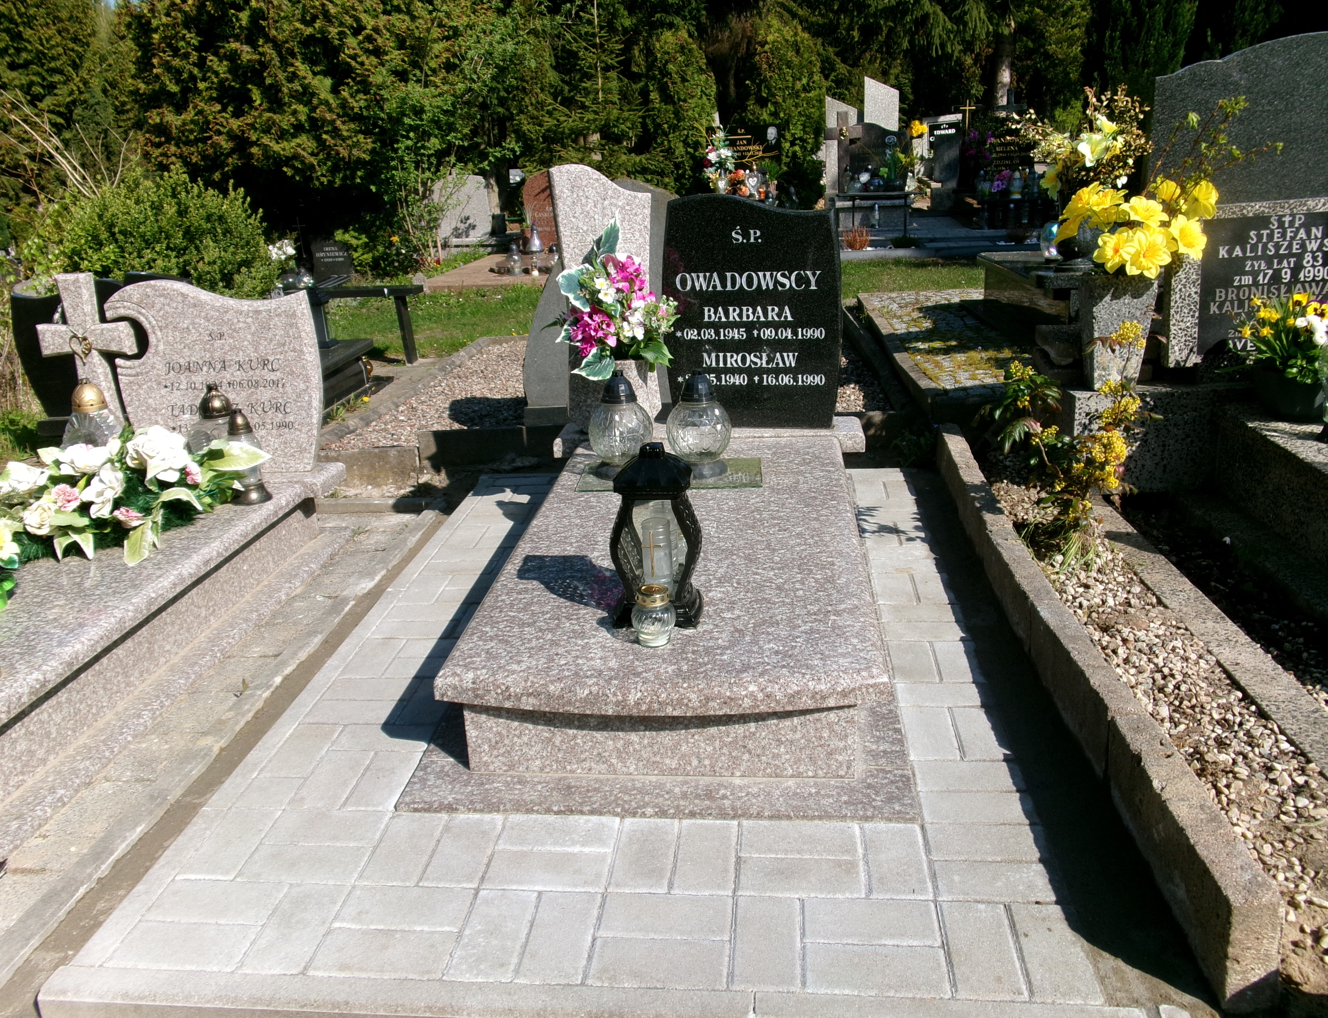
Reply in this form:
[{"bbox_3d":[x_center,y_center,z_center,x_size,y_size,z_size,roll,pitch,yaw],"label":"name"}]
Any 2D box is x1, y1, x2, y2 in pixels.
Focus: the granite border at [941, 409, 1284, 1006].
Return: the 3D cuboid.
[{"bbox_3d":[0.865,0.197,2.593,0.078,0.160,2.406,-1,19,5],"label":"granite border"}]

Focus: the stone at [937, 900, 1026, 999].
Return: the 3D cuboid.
[{"bbox_3d":[0.458,0.657,1.584,0.100,0.055,0.200,-1,19,6],"label":"stone"}]

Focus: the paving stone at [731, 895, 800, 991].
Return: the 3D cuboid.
[{"bbox_3d":[0.151,0.656,1.606,0.100,0.060,0.200,-1,19,6],"label":"paving stone"}]

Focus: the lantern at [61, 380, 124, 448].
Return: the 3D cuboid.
[{"bbox_3d":[-1.605,-0.203,3.094,0.190,0.310,0.190,-1,19,6],"label":"lantern"}]

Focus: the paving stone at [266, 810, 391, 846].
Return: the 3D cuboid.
[{"bbox_3d":[-0.583,0.583,1.921,0.200,0.060,0.100,-1,19,6],"label":"paving stone"}]

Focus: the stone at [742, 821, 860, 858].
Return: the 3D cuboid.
[{"bbox_3d":[0.231,0.587,1.867,0.200,0.060,0.099,-1,19,6],"label":"stone"}]

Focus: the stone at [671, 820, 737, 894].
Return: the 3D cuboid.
[{"bbox_3d":[0.071,0.596,1.806,0.098,0.060,0.191,-1,19,6],"label":"stone"}]

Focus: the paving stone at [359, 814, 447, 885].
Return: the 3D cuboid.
[{"bbox_3d":[-0.439,0.602,1.875,0.100,0.055,0.200,-1,19,6],"label":"paving stone"}]

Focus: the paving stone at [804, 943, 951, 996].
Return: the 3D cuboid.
[{"bbox_3d":[0.304,0.688,1.580,0.200,0.060,0.100,-1,19,6],"label":"paving stone"}]

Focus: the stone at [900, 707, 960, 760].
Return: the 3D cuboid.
[{"bbox_3d":[0.518,0.462,2.135,0.093,0.060,0.199,-1,19,6],"label":"stone"}]

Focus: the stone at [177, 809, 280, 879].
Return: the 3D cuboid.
[{"bbox_3d":[-0.757,0.614,1.932,0.100,0.060,0.200,-1,19,6],"label":"stone"}]

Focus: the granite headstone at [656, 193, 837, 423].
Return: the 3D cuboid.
[{"bbox_3d":[0.266,-0.595,3.326,0.530,0.700,0.080,1,19,11],"label":"granite headstone"}]

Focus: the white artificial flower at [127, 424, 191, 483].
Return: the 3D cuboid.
[{"bbox_3d":[-1.332,-0.144,2.895,0.170,0.145,0.120,-11,21,-24],"label":"white artificial flower"}]

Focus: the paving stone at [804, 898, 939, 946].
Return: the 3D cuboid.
[{"bbox_3d":[0.306,0.638,1.635,0.200,0.060,0.100,-1,19,6],"label":"paving stone"}]

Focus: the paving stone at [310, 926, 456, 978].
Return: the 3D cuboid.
[{"bbox_3d":[-0.419,0.695,1.659,0.200,0.060,0.100,-1,19,6],"label":"paving stone"}]

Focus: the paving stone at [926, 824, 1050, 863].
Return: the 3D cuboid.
[{"bbox_3d":[0.534,0.575,1.813,0.200,0.055,0.100,-1,19,6],"label":"paving stone"}]

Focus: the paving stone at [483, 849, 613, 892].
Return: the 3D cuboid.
[{"bbox_3d":[-0.189,0.615,1.799,0.200,0.055,0.100,-1,19,6],"label":"paving stone"}]

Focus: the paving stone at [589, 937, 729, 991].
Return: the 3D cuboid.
[{"bbox_3d":[-0.006,0.678,1.588,0.200,0.055,0.100,-1,19,6],"label":"paving stone"}]

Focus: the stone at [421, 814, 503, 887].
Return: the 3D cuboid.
[{"bbox_3d":[-0.334,0.601,1.851,0.095,0.060,0.193,-1,19,6],"label":"stone"}]

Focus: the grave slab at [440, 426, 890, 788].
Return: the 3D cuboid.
[{"bbox_3d":[0.062,0.140,2.666,0.810,0.210,1.590,-1,19,6],"label":"grave slab"}]

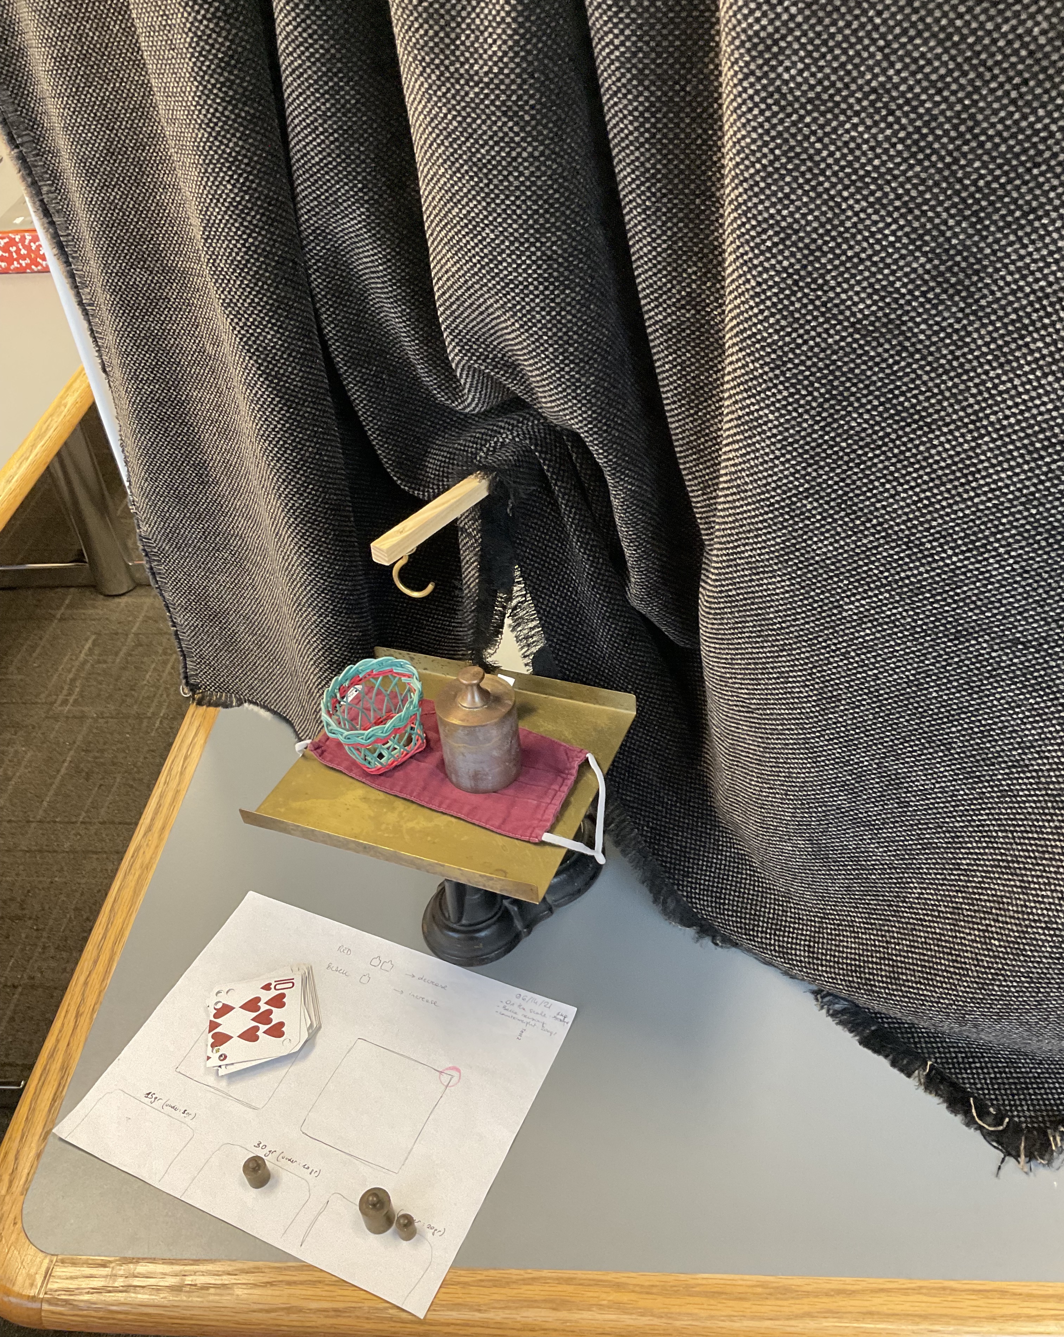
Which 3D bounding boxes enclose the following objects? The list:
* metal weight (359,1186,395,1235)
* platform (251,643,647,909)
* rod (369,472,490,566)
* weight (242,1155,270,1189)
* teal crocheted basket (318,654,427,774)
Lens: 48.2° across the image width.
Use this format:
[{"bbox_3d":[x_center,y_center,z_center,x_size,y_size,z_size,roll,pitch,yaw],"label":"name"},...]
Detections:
[{"bbox_3d":[-0.091,0.317,0.700,0.018,0.029,0.018,-4,39,3],"label":"metal weight"},{"bbox_3d":[-0.056,0.059,0.770,0.202,0.015,0.172,11,42,21],"label":"platform"},{"bbox_3d":[-0.062,-0.099,0.772,0.013,0.012,0.106,24,48,32],"label":"rod"},{"bbox_3d":[-0.170,0.308,0.730,0.014,0.019,0.014,-4,39,3],"label":"weight"},{"bbox_3d":[-0.100,0.033,0.775,0.069,0.049,0.069,-4,39,3],"label":"teal crocheted basket"}]

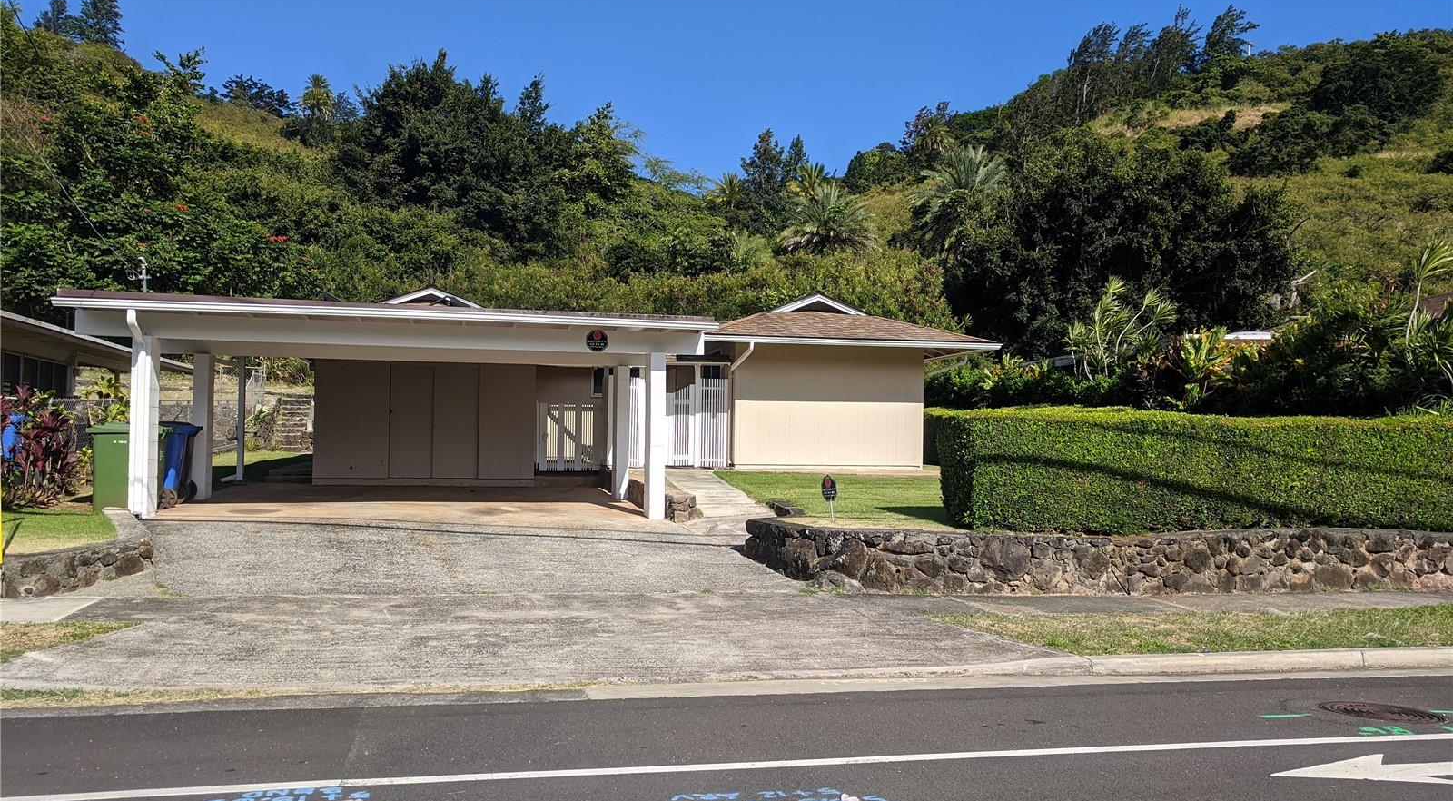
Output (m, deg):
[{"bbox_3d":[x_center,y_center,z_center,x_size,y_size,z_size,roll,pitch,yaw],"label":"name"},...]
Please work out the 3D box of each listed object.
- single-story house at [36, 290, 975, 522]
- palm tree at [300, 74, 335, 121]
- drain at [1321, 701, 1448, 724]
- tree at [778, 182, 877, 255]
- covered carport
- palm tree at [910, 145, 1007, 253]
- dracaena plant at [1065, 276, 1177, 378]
[{"bbox_3d":[-2.302,-0.207,20.775,13.600,3.730,15.650,1,-2,-12],"label":"single-story house"},{"bbox_3d":[-52.429,-38.481,139.990,4.500,6.800,4.500,1,-2,-12],"label":"palm tree"},{"bbox_3d":[4.287,2.061,7.149,0.715,0.040,0.715,1,-3,-12],"label":"drain"},{"bbox_3d":[5.641,-9.702,60.988,5.500,5.000,5.500,1,-2,-12],"label":"tree"},{"bbox_3d":[-4.486,0.226,16.086,7.340,2.560,7.450,1,-2,-12],"label":"covered carport"},{"bbox_3d":[13.183,-11.065,61.991,5.500,6.800,5.500,1,-2,-12],"label":"palm tree"},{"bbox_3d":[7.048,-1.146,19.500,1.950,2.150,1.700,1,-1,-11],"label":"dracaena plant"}]

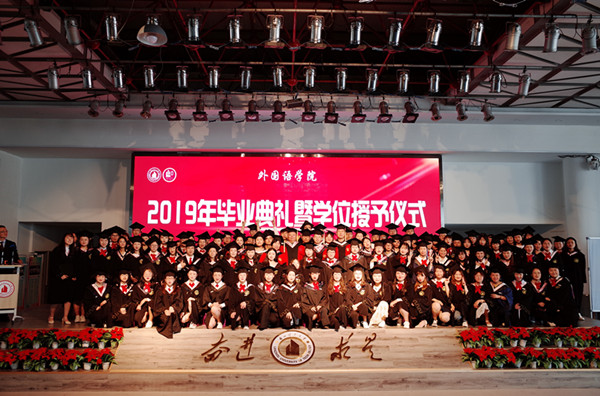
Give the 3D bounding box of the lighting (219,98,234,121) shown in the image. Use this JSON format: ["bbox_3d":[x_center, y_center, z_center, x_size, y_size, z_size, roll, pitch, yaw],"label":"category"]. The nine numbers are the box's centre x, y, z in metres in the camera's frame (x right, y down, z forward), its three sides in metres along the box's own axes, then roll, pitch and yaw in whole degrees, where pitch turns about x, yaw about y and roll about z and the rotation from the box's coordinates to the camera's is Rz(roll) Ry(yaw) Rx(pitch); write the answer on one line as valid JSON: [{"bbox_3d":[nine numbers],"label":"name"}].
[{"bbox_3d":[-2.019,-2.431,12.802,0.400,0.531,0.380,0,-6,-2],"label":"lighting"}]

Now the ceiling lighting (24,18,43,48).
[{"bbox_3d":[-3.500,-2.171,6.113,0.190,0.360,0.210,-2,-7,18],"label":"ceiling lighting"}]

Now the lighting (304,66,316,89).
[{"bbox_3d":[0.180,-2.062,7.968,0.190,0.310,0.230,0,-6,0],"label":"lighting"}]

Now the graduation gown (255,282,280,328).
[{"bbox_3d":[-0.579,1.923,8.563,0.422,0.813,0.600,1,-6,-4],"label":"graduation gown"}]

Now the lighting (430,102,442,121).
[{"bbox_3d":[2.698,-1.710,9.194,0.200,0.330,0.260,0,-6,-2],"label":"lighting"}]

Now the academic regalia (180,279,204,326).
[{"bbox_3d":[-1.883,1.825,8.200,0.480,0.820,0.550,0,-6,-1],"label":"academic regalia"}]

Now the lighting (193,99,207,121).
[{"bbox_3d":[-2.040,-1.794,9.446,0.270,0.350,0.270,0,-6,0],"label":"lighting"}]

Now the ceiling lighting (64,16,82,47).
[{"bbox_3d":[-3.501,-2.573,7.200,0.270,0.420,0.250,0,-6,0],"label":"ceiling lighting"}]

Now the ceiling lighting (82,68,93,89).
[{"bbox_3d":[-3.413,-1.919,7.472,0.180,0.320,0.240,0,-6,-2],"label":"ceiling lighting"}]

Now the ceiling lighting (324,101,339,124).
[{"bbox_3d":[0.848,-2.307,12.579,0.380,0.530,0.420,0,-6,-2],"label":"ceiling lighting"}]

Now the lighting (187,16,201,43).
[{"bbox_3d":[-1.645,-2.605,7.200,0.230,0.390,0.240,0,-6,0],"label":"lighting"}]

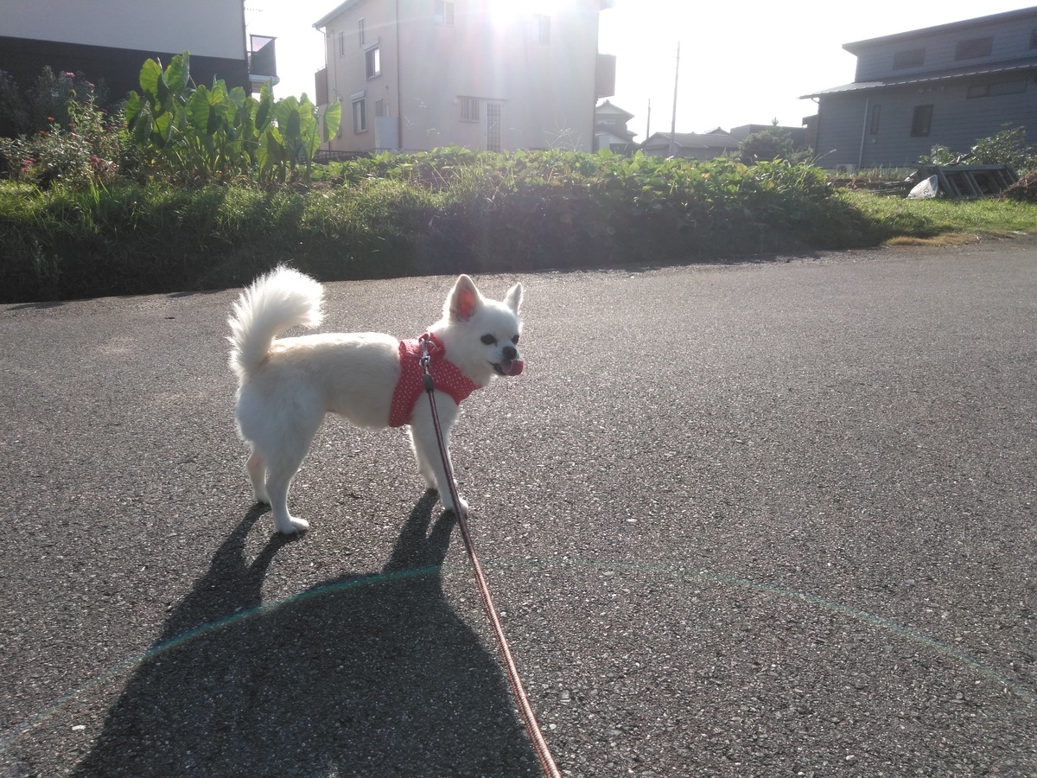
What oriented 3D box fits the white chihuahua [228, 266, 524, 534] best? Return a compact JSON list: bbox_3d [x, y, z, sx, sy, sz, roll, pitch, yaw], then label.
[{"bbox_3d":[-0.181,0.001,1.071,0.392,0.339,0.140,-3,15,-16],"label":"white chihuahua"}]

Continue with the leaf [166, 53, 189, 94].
[{"bbox_3d":[-2.495,-2.312,5.700,0.170,0.290,0.130,1,14,0],"label":"leaf"}]

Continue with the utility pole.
[{"bbox_3d":[13.133,-23.437,65.331,0.340,10.500,0.340,1,14,0],"label":"utility pole"}]

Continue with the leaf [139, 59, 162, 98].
[{"bbox_3d":[-2.697,-2.273,5.700,0.170,0.270,0.120,1,14,0],"label":"leaf"}]

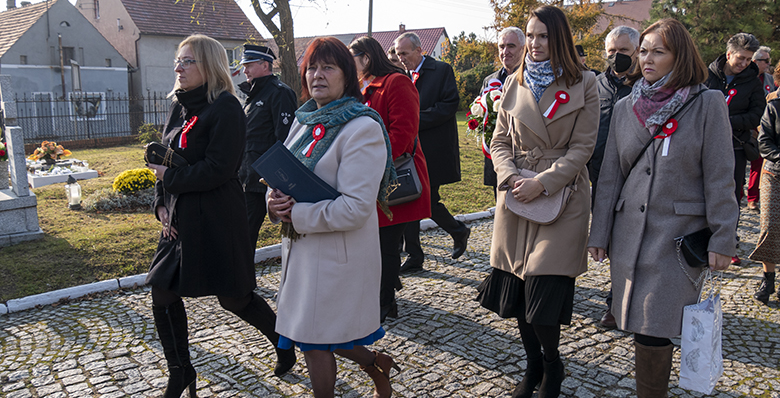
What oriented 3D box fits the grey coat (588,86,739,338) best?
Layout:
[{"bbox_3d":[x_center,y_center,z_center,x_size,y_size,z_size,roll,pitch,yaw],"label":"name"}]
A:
[{"bbox_3d":[1.015,0.036,2.582,0.540,0.920,0.370,8,14,38],"label":"grey coat"}]

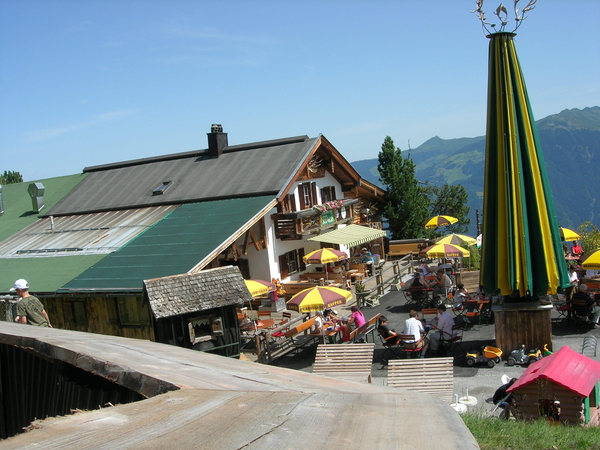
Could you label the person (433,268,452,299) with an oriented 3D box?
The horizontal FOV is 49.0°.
[{"bbox_3d":[4.862,2.159,22.347,0.780,1.270,0.500,-5,5,15],"label":"person"}]

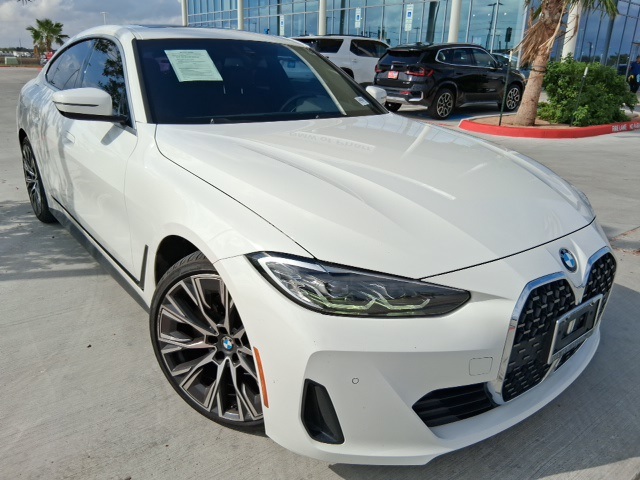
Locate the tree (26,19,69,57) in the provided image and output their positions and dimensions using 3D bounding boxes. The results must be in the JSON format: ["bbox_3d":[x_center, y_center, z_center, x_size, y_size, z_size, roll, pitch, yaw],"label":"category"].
[{"bbox_3d":[-28.642,-20.425,49.670,4.000,4.700,4.000,-15,26,-37],"label":"tree"}]

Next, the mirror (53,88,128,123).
[{"bbox_3d":[-1.062,-0.604,2.161,0.235,0.150,0.180,-15,26,-37],"label":"mirror"}]

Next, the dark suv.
[{"bbox_3d":[3.388,-4.079,12.202,4.500,1.640,1.850,-14,25,-34],"label":"dark suv"}]

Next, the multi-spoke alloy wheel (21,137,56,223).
[{"bbox_3d":[-2.135,-0.470,3.758,0.250,0.670,0.670,-15,26,-37],"label":"multi-spoke alloy wheel"}]

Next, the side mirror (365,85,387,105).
[{"bbox_3d":[0.353,-0.995,3.264,0.235,0.150,0.180,-15,26,-37],"label":"side mirror"}]

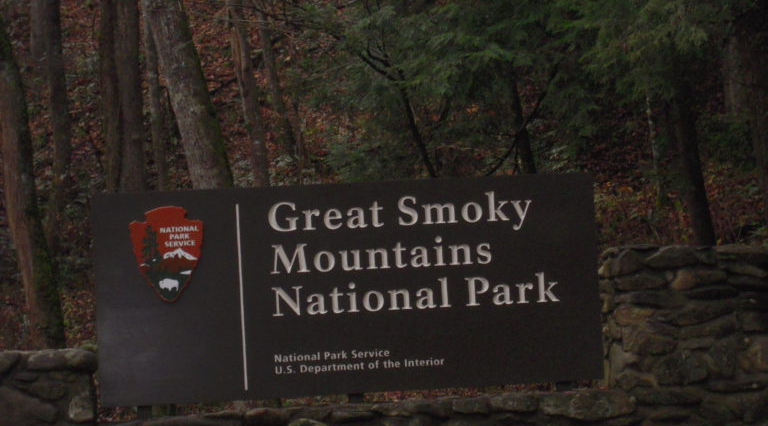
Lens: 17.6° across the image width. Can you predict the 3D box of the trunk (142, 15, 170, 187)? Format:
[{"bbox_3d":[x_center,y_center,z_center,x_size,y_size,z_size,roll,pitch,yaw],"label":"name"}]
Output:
[{"bbox_3d":[-1.889,-0.928,20.500,0.124,1.475,0.124,-5,-3,0],"label":"trunk"}]

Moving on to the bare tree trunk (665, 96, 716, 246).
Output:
[{"bbox_3d":[2.292,-0.311,18.200,0.161,1.106,0.161,-6,-3,0],"label":"bare tree trunk"}]

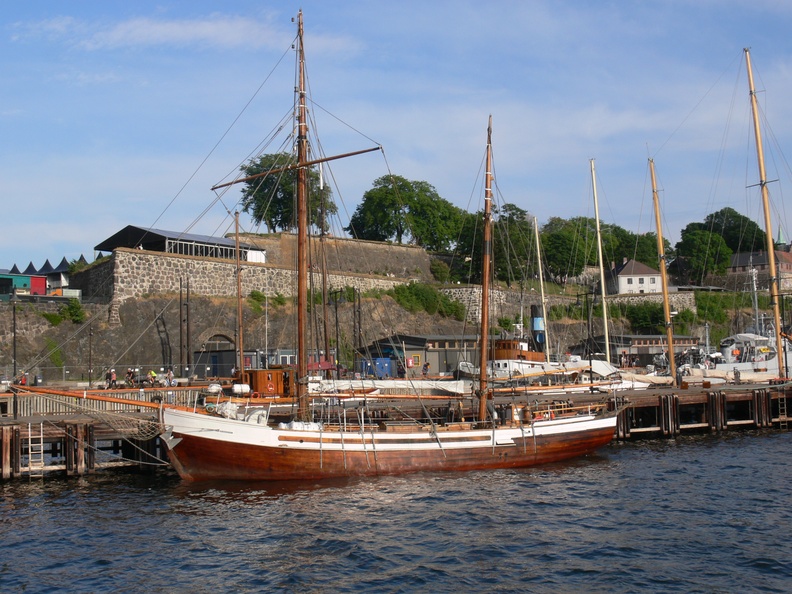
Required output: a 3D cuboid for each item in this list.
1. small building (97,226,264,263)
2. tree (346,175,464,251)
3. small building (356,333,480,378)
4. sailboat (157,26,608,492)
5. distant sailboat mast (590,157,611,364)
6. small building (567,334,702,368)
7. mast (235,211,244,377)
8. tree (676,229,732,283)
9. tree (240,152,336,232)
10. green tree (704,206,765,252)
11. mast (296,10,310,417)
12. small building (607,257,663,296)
[{"bbox_3d":[-32.988,-6.909,142.117,16.800,5.728,20.500,-4,-5,33],"label":"small building"},{"bbox_3d":[1.843,-16.200,182.000,22.893,15.133,17.000,-2,-4,1],"label":"tree"},{"bbox_3d":[5.002,7.766,124.321,12.500,5.255,17.000,-5,-5,43],"label":"small building"},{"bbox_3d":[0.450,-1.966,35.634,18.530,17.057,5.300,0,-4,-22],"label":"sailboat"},{"bbox_3d":[14.094,-2.394,64.503,0.270,14.476,0.270,-5,-4,12],"label":"distant sailboat mast"},{"bbox_3d":[40.648,9.202,159.275,12.000,5.371,23.000,-5,-6,44],"label":"small building"},{"bbox_3d":[-11.231,-0.217,67.422,0.330,12.121,0.330,-2,-4,-9],"label":"mast"},{"bbox_3d":[75.637,-9.930,230.000,13.730,13.730,13.000,-3,-4,18],"label":"tree"},{"bbox_3d":[-19.022,-18.226,166.000,16.988,14.687,15.000,-1,-4,-6],"label":"tree"},{"bbox_3d":[98.937,-17.442,275.000,18.175,18.175,16.000,-3,-4,20],"label":"green tree"},{"bbox_3d":[-3.449,-3.108,34.056,0.360,14.940,0.360,0,-4,-6],"label":"mast"},{"bbox_3d":[51.544,-3.573,206.147,10.000,8.651,11.000,-1,-4,-9],"label":"small building"}]

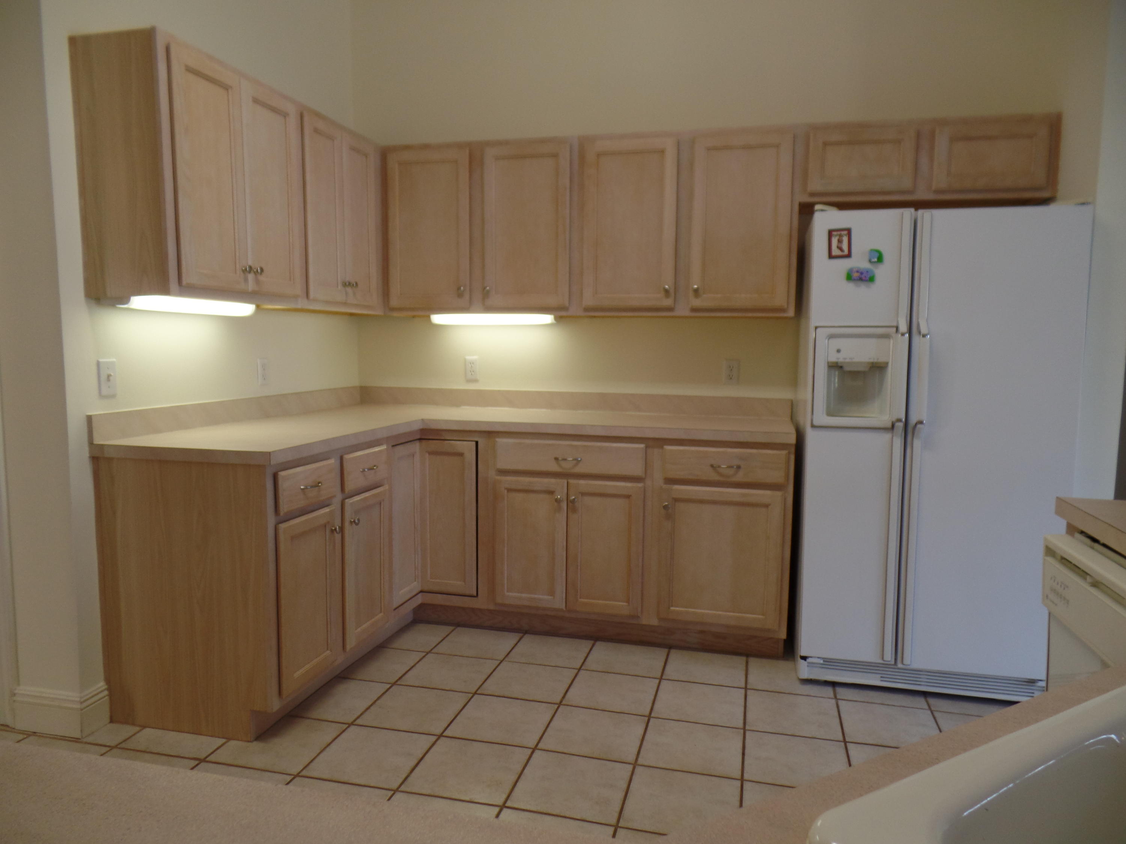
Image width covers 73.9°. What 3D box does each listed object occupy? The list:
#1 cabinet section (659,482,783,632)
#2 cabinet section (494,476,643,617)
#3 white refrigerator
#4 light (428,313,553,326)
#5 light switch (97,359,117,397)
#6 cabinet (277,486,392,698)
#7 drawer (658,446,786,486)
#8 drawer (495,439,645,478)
[{"bbox_3d":[0.678,0.504,3.157,0.452,0.540,0.500,2,6,14],"label":"cabinet section"},{"bbox_3d":[0.080,0.485,3.307,0.620,0.547,0.500,2,6,14],"label":"cabinet section"},{"bbox_3d":[1.359,0.097,2.899,0.825,1.710,0.780,2,6,14],"label":"white refrigerator"},{"bbox_3d":[-0.340,-0.488,3.564,0.620,0.048,0.120,2,6,14],"label":"light"},{"bbox_3d":[-1.436,-0.138,2.365,0.020,0.116,0.070,2,6,14],"label":"light switch"},{"bbox_3d":[-1.036,0.532,2.661,0.560,0.545,0.715,2,6,14],"label":"cabinet"},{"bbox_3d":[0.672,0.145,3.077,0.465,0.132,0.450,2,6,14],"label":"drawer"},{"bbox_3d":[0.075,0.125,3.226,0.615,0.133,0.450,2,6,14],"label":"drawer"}]

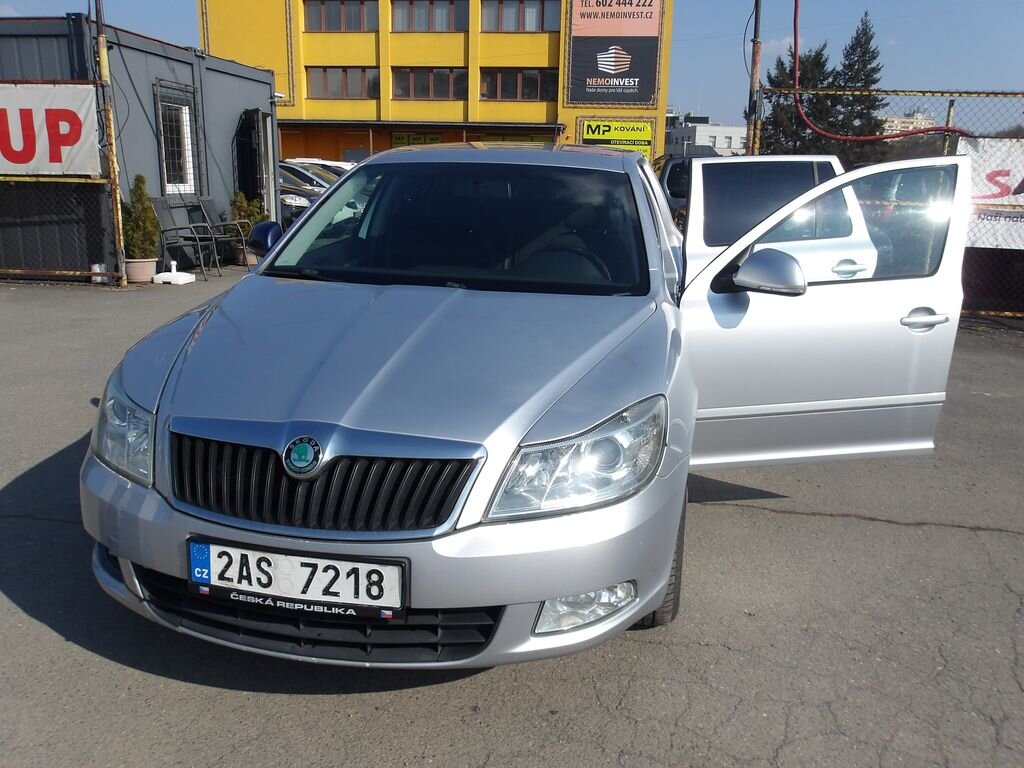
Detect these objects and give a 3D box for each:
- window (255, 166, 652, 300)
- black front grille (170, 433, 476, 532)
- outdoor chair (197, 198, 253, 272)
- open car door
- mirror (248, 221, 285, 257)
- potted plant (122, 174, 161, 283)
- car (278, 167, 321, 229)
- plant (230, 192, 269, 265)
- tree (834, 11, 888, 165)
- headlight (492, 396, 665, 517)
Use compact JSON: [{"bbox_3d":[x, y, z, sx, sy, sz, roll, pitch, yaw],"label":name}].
[{"bbox_3d":[-0.163,-0.648,3.089,1.430,0.130,0.850,4,44,11],"label":"window"},{"bbox_3d":[-0.483,0.232,1.867,0.785,0.165,0.150,4,17,11],"label":"black front grille"},{"bbox_3d":[-3.660,-1.988,10.567,0.660,0.880,0.560,4,15,9],"label":"outdoor chair"},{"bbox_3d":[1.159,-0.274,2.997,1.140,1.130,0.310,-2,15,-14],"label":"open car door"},{"bbox_3d":[-1.018,-0.629,3.448,0.220,0.165,0.140,4,17,11],"label":"mirror"},{"bbox_3d":[-4.212,-1.767,9.044,0.440,1.200,0.440,1,15,0],"label":"potted plant"},{"bbox_3d":[-5.260,-3.640,15.739,4.400,1.500,1.800,9,17,27],"label":"car"},{"bbox_3d":[-3.697,-2.197,11.250,0.520,1.030,0.500,4,15,11],"label":"plant"},{"bbox_3d":[20.410,-16.037,47.388,3.364,11.185,3.364,4,15,11],"label":"tree"},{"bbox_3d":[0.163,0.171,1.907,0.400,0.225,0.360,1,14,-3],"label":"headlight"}]

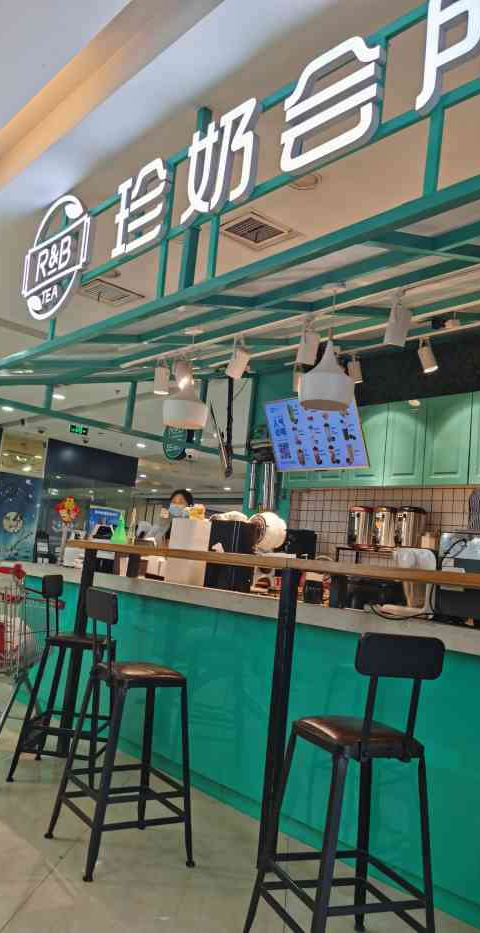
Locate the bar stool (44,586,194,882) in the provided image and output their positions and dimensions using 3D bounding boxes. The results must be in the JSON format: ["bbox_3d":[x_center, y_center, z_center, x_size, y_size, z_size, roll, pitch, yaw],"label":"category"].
[{"bbox_3d":[-0.411,0.981,2.808,0.410,0.957,0.410,11,-9,-33],"label":"bar stool"}]

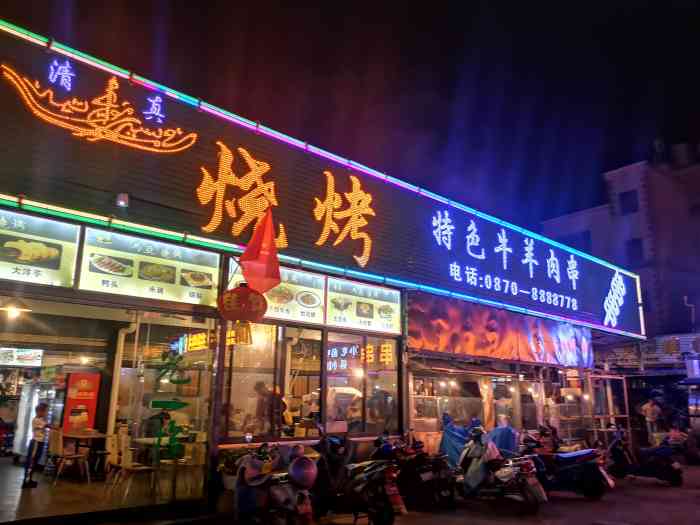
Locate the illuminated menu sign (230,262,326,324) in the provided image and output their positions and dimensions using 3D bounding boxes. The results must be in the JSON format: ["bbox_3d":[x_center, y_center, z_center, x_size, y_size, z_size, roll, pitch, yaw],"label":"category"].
[{"bbox_3d":[-1.150,0.488,8.846,1.851,0.808,0.100,13,-18,-40],"label":"illuminated menu sign"}]

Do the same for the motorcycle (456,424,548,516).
[{"bbox_3d":[2.255,3.194,8.630,0.680,1.080,1.800,7,-14,-20],"label":"motorcycle"}]

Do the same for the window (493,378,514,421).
[{"bbox_3d":[3.595,3.206,12.775,0.861,0.933,0.080,13,-18,-41],"label":"window"}]

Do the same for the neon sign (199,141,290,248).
[{"bbox_3d":[-1.615,-1.016,8.467,1.545,1.349,0.080,13,-18,-41],"label":"neon sign"}]

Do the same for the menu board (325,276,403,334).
[{"bbox_3d":[0.279,0.797,9.711,1.808,0.814,0.120,13,-19,-41],"label":"menu board"}]

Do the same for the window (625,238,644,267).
[{"bbox_3d":[16.933,-0.567,32.476,0.150,1.550,1.000,11,-17,-36],"label":"window"}]

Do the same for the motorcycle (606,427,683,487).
[{"bbox_3d":[5.968,3.945,11.389,0.680,1.080,1.800,6,-14,-18],"label":"motorcycle"}]

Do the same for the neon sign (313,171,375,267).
[{"bbox_3d":[-0.038,-0.761,9.660,1.458,1.577,0.100,13,-19,-41],"label":"neon sign"}]

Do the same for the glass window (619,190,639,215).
[{"bbox_3d":[16.995,-3.636,33.228,0.150,1.380,1.200,11,-17,-36],"label":"glass window"}]

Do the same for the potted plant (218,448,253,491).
[{"bbox_3d":[-1.467,2.702,7.059,0.450,0.500,0.420,13,-19,-41],"label":"potted plant"}]

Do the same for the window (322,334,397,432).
[{"bbox_3d":[0.268,2.173,9.753,1.803,1.697,0.100,13,-18,-41],"label":"window"}]

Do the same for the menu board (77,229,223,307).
[{"bbox_3d":[-2.642,0.105,7.450,1.875,0.769,0.100,13,-18,-41],"label":"menu board"}]

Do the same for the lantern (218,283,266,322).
[{"bbox_3d":[-1.473,0.548,7.483,0.630,0.540,0.630,1,-14,0],"label":"lantern"}]

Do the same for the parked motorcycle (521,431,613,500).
[{"bbox_3d":[3.557,3.406,9.466,0.700,1.100,1.800,13,-19,-41],"label":"parked motorcycle"}]

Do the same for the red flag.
[{"bbox_3d":[-1.263,-0.169,7.708,0.300,1.120,0.700,13,-19,-41],"label":"red flag"}]

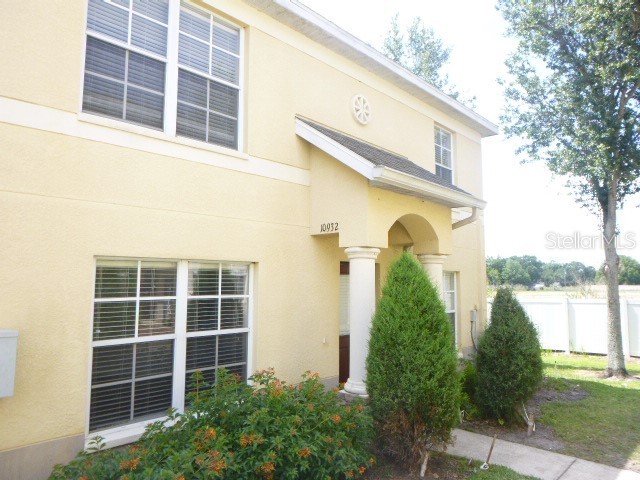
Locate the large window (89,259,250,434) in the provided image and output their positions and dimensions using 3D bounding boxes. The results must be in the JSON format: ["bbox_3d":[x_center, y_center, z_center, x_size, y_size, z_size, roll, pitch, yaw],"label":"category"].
[{"bbox_3d":[-1.470,1.018,4.933,0.120,1.590,1.850,-4,-7,43],"label":"large window"}]

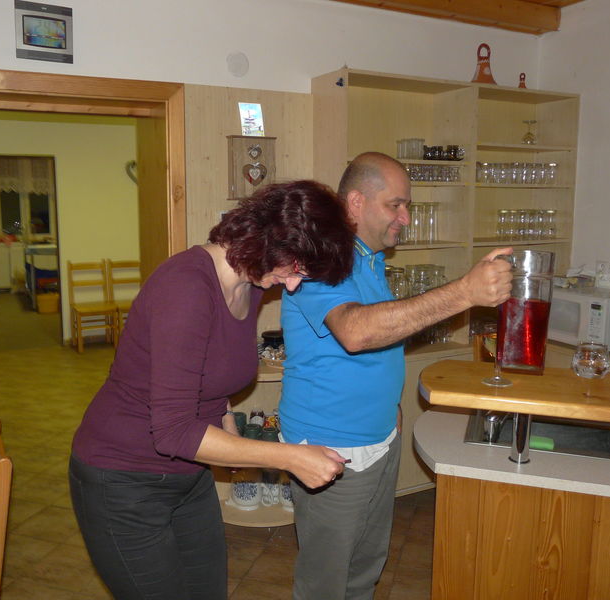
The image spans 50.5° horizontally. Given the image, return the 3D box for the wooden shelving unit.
[{"bbox_3d":[0.762,-0.037,3.508,1.500,2.137,0.350,-5,11,-28],"label":"wooden shelving unit"}]

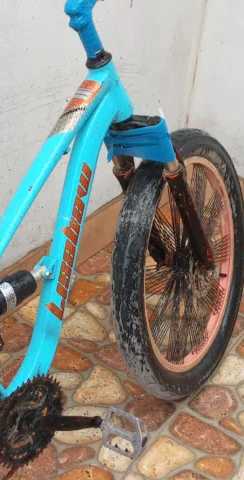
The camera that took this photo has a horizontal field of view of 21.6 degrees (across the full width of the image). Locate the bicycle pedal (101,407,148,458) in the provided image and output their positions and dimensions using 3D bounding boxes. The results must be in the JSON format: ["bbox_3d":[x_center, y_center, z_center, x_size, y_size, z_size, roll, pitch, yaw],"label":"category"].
[{"bbox_3d":[0.005,0.377,1.254,0.098,0.077,0.027,11,-5,37],"label":"bicycle pedal"}]

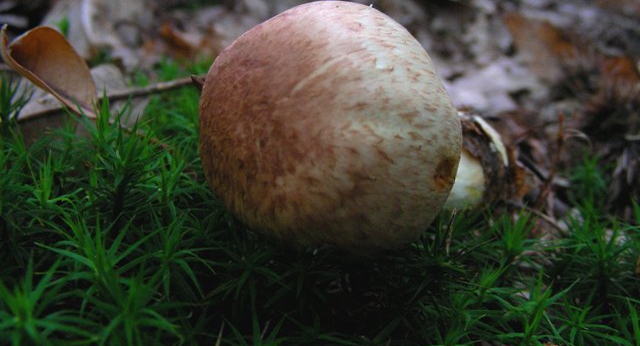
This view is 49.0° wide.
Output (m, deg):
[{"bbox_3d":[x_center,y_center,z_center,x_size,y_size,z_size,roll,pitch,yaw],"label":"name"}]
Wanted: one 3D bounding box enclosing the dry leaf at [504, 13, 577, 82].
[{"bbox_3d":[0.136,-0.080,0.435,0.032,0.015,0.070,-10,48,-9],"label":"dry leaf"}]

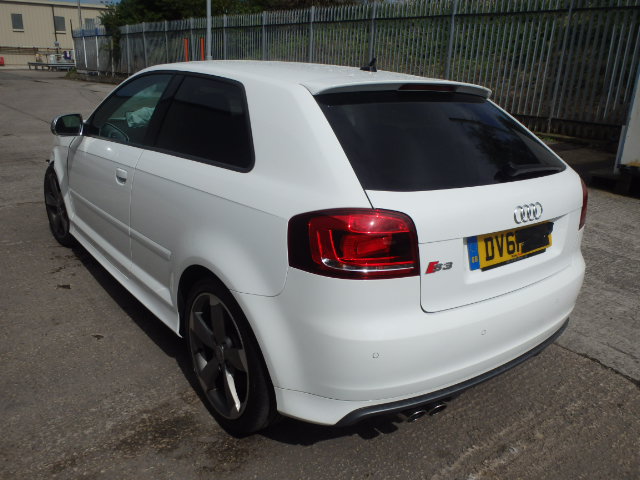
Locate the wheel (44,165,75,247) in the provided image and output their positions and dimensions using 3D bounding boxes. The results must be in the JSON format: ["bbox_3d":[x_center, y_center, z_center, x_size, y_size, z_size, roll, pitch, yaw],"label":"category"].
[{"bbox_3d":[-1.893,-0.260,3.919,0.225,0.637,0.637,-11,22,-38],"label":"wheel"}]

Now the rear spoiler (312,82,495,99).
[{"bbox_3d":[0.362,-0.623,2.131,1.060,0.080,0.180,-10,22,-37],"label":"rear spoiler"}]

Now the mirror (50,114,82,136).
[{"bbox_3d":[-1.464,-0.666,3.003,0.175,0.125,0.120,-10,22,-37],"label":"mirror"}]

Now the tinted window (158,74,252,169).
[{"bbox_3d":[-0.418,-0.468,2.015,0.050,0.360,0.880,23,0,-42],"label":"tinted window"}]

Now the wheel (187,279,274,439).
[{"bbox_3d":[-0.301,0.414,2.006,0.225,0.637,0.637,-10,22,-37],"label":"wheel"}]

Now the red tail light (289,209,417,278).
[{"bbox_3d":[0.107,0.003,1.459,0.330,0.200,0.240,-10,22,-37],"label":"red tail light"}]

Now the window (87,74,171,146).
[{"bbox_3d":[-1.028,-0.691,2.751,0.050,0.430,1.040,23,0,-42],"label":"window"}]

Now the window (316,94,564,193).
[{"bbox_3d":[0.521,-0.390,1.980,1.230,0.060,0.530,-10,56,-37],"label":"window"}]

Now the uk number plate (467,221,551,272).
[{"bbox_3d":[0.692,0.010,1.852,0.520,0.111,0.012,-10,5,-37],"label":"uk number plate"}]

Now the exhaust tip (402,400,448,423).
[{"bbox_3d":[0.342,0.569,1.820,0.180,0.080,0.130,-10,22,-37],"label":"exhaust tip"}]

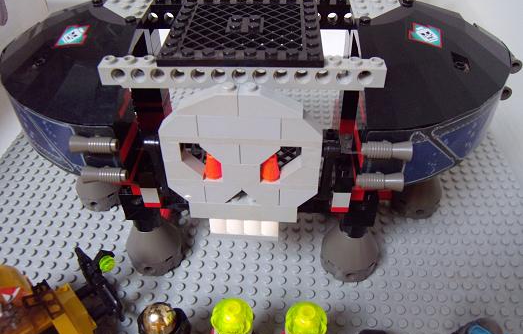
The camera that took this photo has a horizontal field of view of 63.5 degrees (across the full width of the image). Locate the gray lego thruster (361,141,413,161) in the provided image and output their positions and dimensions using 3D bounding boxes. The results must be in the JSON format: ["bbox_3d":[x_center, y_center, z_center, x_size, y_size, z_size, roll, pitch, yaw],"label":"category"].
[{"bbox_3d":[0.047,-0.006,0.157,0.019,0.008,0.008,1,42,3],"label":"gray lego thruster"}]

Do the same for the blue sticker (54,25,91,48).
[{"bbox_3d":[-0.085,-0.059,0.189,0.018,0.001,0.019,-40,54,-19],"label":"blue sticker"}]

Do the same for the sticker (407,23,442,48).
[{"bbox_3d":[0.071,-0.056,0.182,0.019,0.001,0.018,-32,63,-30],"label":"sticker"}]

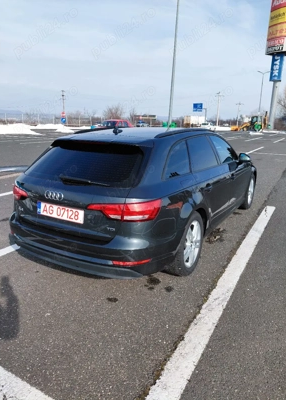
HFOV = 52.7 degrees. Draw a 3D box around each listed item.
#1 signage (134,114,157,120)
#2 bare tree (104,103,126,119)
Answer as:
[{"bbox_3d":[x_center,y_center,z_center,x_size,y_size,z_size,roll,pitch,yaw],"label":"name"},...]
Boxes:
[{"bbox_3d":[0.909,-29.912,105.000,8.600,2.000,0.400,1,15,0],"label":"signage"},{"bbox_3d":[-8.147,-24.488,82.865,6.200,6.600,6.000,0,15,-5],"label":"bare tree"}]

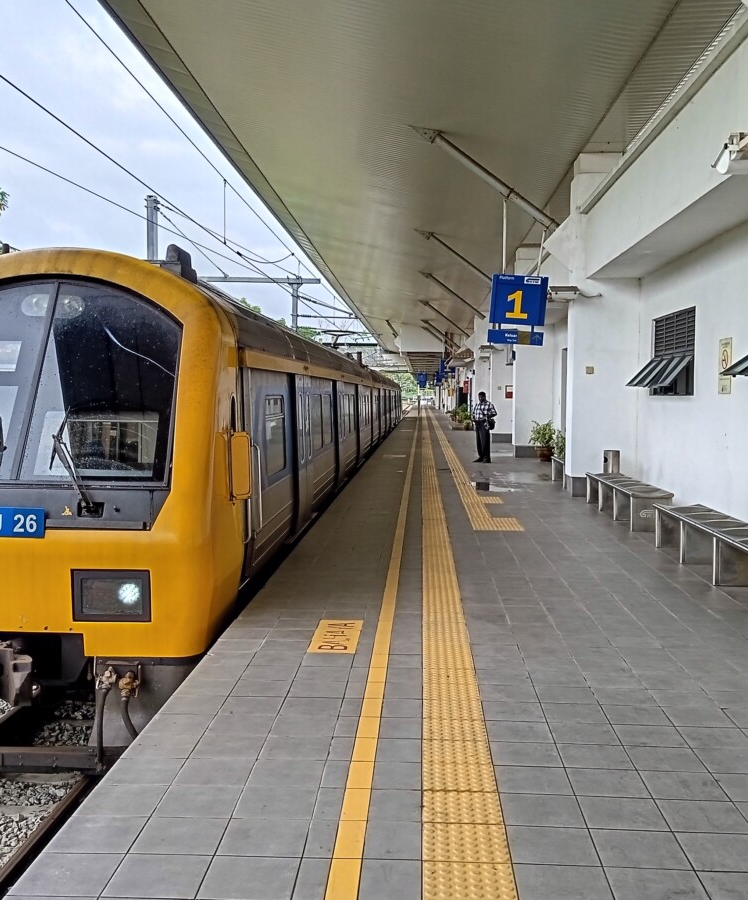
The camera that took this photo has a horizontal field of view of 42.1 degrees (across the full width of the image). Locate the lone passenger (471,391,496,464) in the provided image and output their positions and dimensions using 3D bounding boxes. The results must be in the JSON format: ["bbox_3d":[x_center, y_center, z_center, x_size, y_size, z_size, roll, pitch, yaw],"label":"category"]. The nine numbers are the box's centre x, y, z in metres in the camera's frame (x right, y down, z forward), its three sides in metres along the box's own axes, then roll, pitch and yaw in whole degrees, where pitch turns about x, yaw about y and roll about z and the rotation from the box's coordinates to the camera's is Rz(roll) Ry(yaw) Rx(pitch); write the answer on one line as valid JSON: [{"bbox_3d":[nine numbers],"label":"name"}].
[{"bbox_3d":[2.595,-0.555,23.353,0.540,1.720,0.380,2,4,31],"label":"lone passenger"}]

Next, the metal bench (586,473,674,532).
[{"bbox_3d":[3.338,0.650,12.853,0.540,0.445,3.100,0,3,3],"label":"metal bench"}]

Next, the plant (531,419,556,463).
[{"bbox_3d":[4.181,-0.210,23.944,0.600,1.020,0.600,0,3,3],"label":"plant"}]

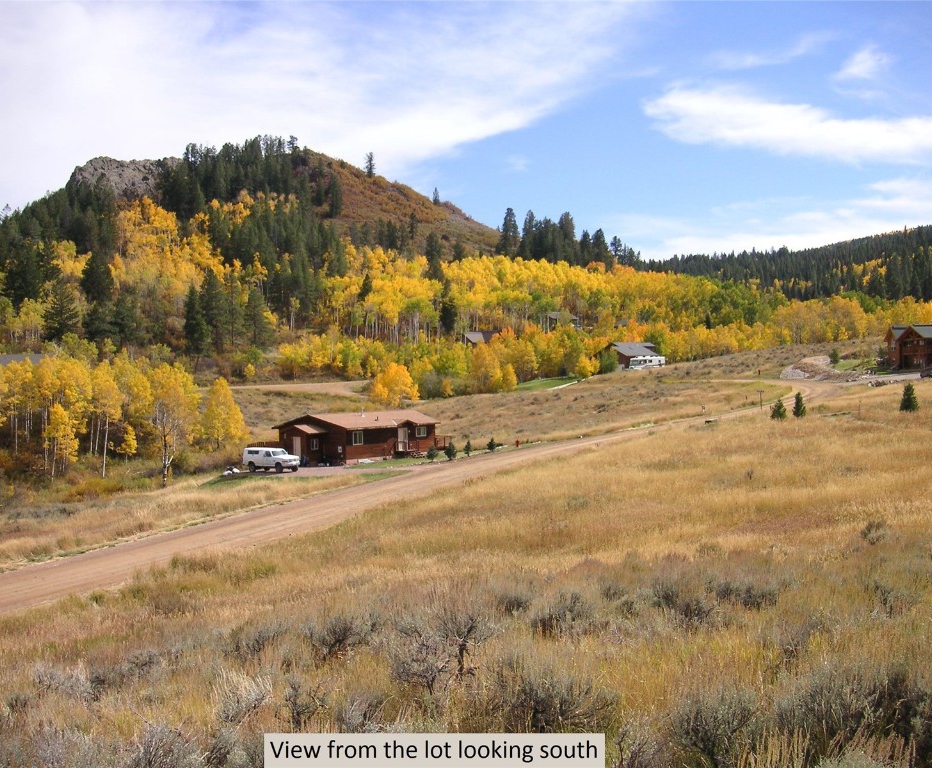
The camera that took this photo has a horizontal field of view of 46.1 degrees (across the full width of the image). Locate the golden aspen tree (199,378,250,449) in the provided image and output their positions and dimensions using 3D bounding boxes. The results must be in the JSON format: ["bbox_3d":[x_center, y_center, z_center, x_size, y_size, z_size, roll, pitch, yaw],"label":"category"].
[{"bbox_3d":[-23.437,3.002,106.000,4.939,7.457,4.692,0,0,0],"label":"golden aspen tree"}]

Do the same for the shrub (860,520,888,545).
[{"bbox_3d":[10.077,3.663,27.000,0.691,0.592,0.587,0,0,0],"label":"shrub"}]

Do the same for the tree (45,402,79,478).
[{"bbox_3d":[-33.221,4.769,90.000,2.878,6.496,2.734,0,0,0],"label":"tree"}]

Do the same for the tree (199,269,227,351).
[{"bbox_3d":[-51.907,-14.904,225.000,6.167,16.857,6.167,0,0,0],"label":"tree"}]

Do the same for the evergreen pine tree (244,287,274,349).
[{"bbox_3d":[-42.451,-13.465,225.000,6.578,13.157,6.249,0,0,0],"label":"evergreen pine tree"}]

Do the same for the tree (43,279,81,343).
[{"bbox_3d":[-86.635,-15.996,235.000,8.588,13.312,8.588,0,0,0],"label":"tree"}]

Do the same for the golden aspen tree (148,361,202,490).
[{"bbox_3d":[-22.716,3.145,85.000,4.200,9.650,4.200,-1,0,0],"label":"golden aspen tree"}]

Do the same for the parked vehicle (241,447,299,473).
[{"bbox_3d":[-15.900,6.200,89.500,5.400,1.950,2.000,-1,0,41],"label":"parked vehicle"}]

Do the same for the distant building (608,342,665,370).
[{"bbox_3d":[39.250,-6.360,258.000,10.000,6.600,11.500,0,0,45],"label":"distant building"}]

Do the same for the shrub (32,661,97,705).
[{"bbox_3d":[-4.585,3.409,12.500,0.731,0.503,0.621,0,0,0],"label":"shrub"}]

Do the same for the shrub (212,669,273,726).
[{"bbox_3d":[-1.817,2.541,8.900,0.490,0.460,0.470,-1,0,0],"label":"shrub"}]

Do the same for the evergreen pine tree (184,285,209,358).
[{"bbox_3d":[-53.038,-12.081,215.000,5.304,14.929,5.039,0,0,0],"label":"evergreen pine tree"}]

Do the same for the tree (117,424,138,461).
[{"bbox_3d":[-29.911,5.273,97.000,1.772,3.722,1.684,0,0,0],"label":"tree"}]

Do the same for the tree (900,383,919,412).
[{"bbox_3d":[37.237,1.135,92.000,1.597,2.522,1.517,0,0,0],"label":"tree"}]

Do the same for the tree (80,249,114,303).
[{"bbox_3d":[-90.905,-26.766,270.000,8.387,13.321,8.387,0,0,0],"label":"tree"}]

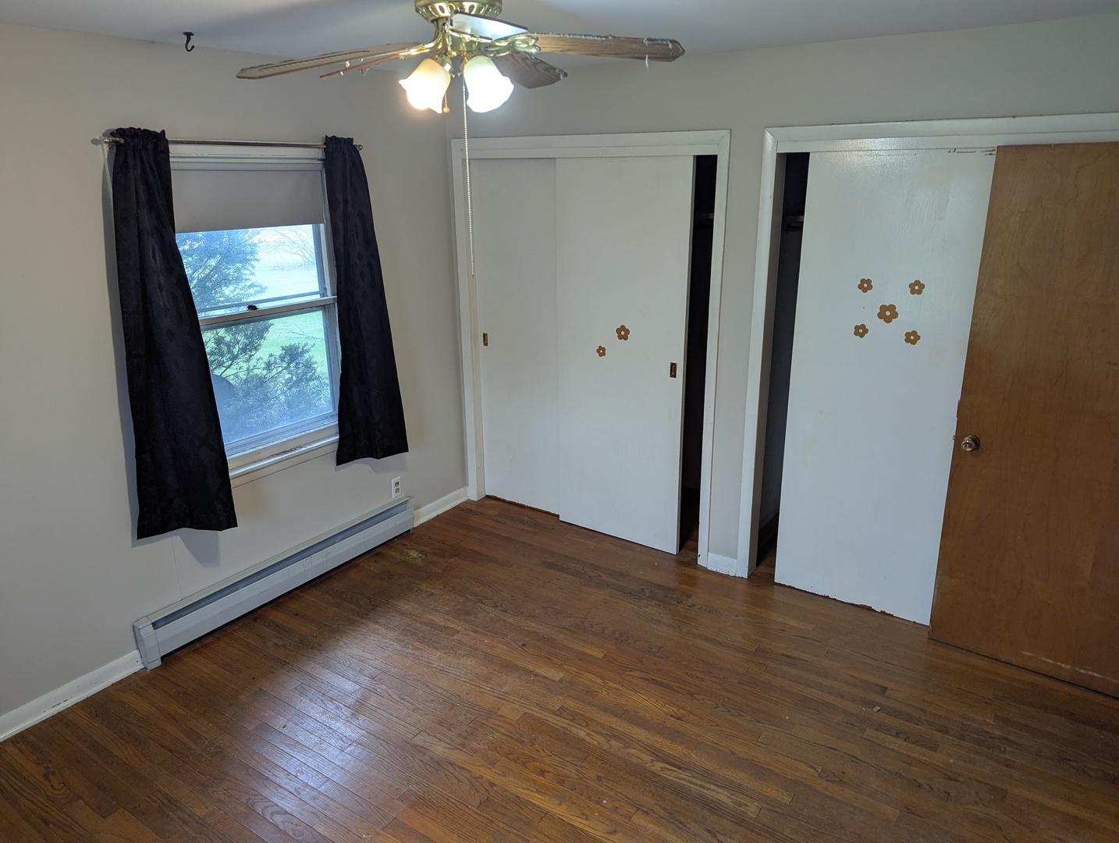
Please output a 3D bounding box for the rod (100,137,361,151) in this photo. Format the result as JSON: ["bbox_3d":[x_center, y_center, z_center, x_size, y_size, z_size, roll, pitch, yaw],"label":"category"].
[{"bbox_3d":[-1.300,-1.165,3.270,0.032,0.030,1.219,11,21,33],"label":"rod"}]

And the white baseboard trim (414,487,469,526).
[{"bbox_3d":[-0.720,0.520,4.731,0.019,0.083,0.510,11,21,33],"label":"white baseboard trim"}]

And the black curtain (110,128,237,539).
[{"bbox_3d":[-1.568,-0.291,3.055,0.130,1.620,0.395,11,21,33],"label":"black curtain"}]

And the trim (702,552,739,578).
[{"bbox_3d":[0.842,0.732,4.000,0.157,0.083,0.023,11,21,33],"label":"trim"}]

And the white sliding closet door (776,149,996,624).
[{"bbox_3d":[1.385,-0.109,3.384,0.754,2.032,0.038,11,21,33],"label":"white sliding closet door"}]

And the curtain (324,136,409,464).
[{"bbox_3d":[-0.982,-0.562,3.877,0.110,1.620,0.445,11,21,33],"label":"curtain"}]

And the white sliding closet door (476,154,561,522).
[{"bbox_3d":[-0.177,-0.442,4.474,0.750,2.033,0.038,11,21,33],"label":"white sliding closet door"}]

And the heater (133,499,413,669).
[{"bbox_3d":[-1.303,0.742,3.874,0.075,0.197,1.568,11,21,33],"label":"heater"}]

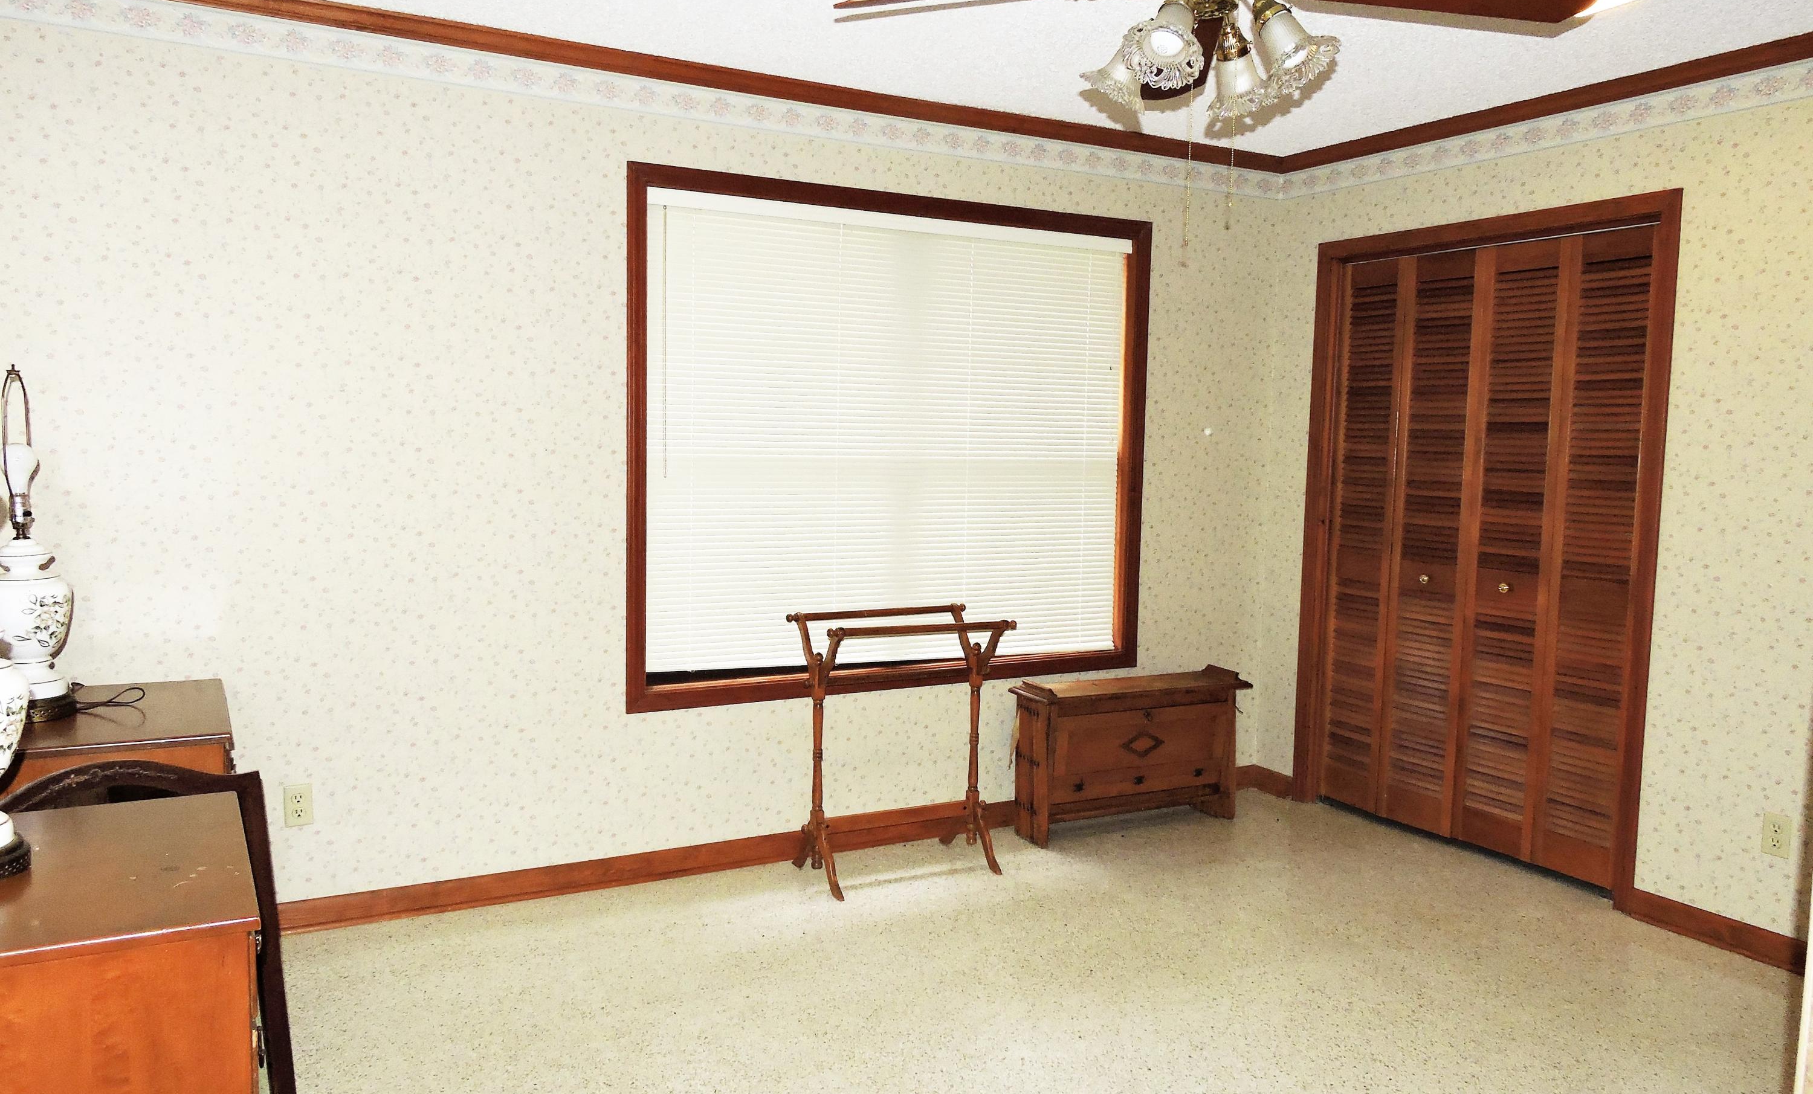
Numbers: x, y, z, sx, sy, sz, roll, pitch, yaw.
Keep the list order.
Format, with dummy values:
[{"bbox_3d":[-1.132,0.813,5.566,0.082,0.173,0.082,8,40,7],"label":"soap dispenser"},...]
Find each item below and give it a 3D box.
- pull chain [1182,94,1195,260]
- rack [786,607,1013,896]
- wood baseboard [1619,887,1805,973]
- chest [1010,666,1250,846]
[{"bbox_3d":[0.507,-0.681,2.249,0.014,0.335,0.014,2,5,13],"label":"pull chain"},{"bbox_3d":[-0.021,0.619,3.948,0.650,0.816,0.355,-2,6,-27],"label":"rack"},{"bbox_3d":[2.264,1.066,3.500,0.024,0.089,0.468,-2,6,-27],"label":"wood baseboard"},{"bbox_3d":[0.788,0.731,4.455,0.870,0.528,0.250,-2,6,-26],"label":"chest"}]

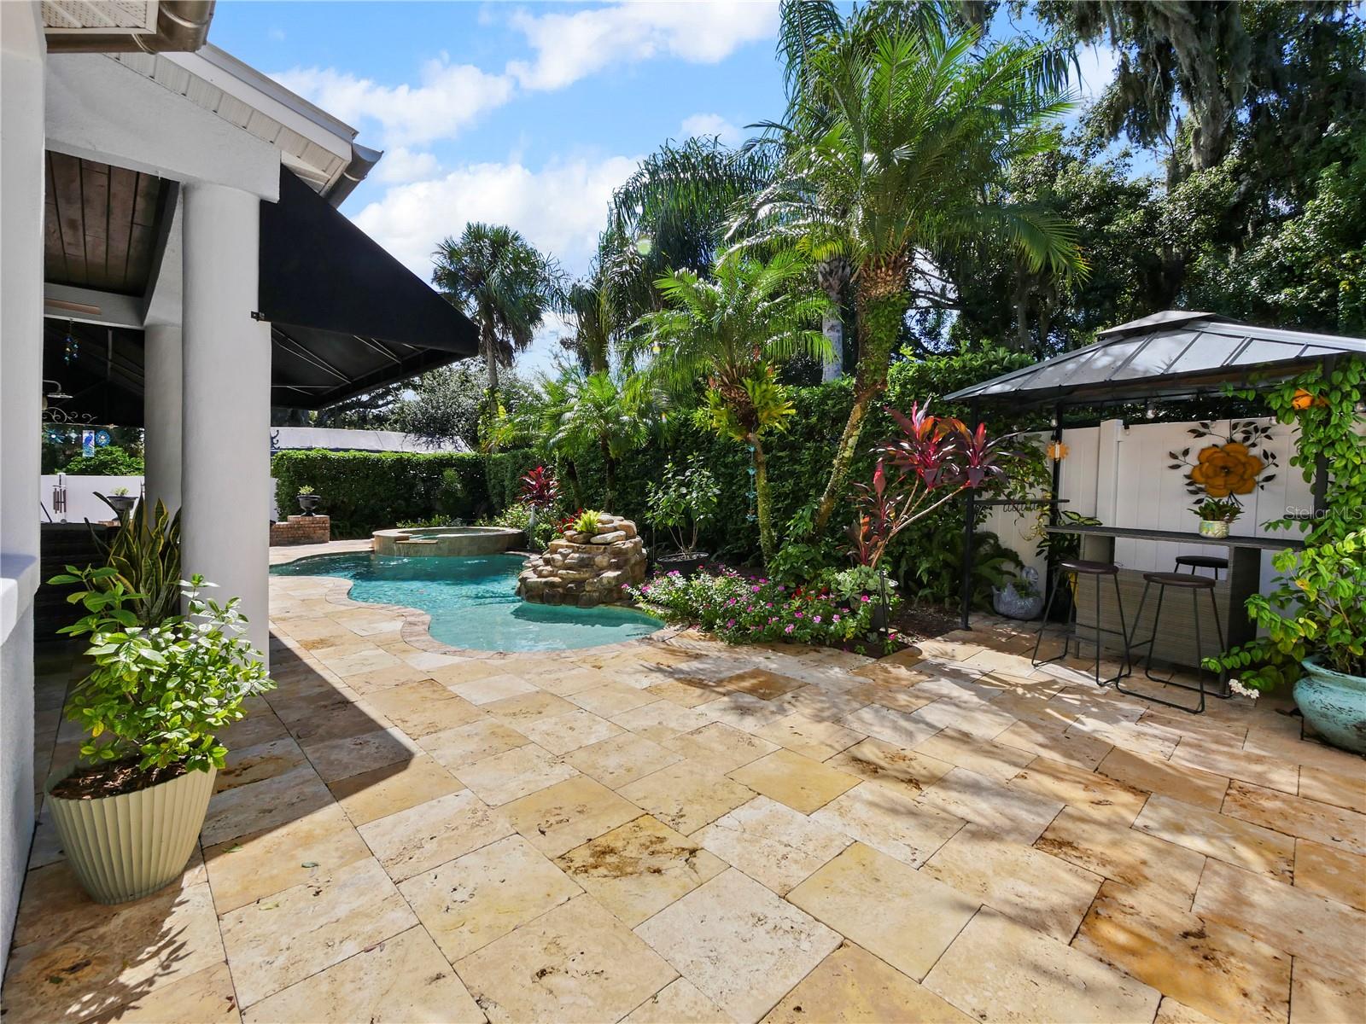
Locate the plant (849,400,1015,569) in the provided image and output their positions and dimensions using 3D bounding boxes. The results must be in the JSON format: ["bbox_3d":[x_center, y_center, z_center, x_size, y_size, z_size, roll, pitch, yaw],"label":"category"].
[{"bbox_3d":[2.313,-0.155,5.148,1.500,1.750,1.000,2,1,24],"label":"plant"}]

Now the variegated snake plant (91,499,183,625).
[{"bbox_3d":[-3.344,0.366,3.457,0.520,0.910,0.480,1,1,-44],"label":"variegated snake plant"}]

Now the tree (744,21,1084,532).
[{"bbox_3d":[2.333,-2.029,5.609,3.250,5.880,3.200,1,2,0],"label":"tree"}]

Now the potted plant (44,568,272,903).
[{"bbox_3d":[-1.575,0.630,1.679,0.520,0.910,0.500,1,1,-43],"label":"potted plant"}]

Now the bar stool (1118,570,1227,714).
[{"bbox_3d":[3.250,0.805,3.635,0.490,0.760,0.450,1,2,-32],"label":"bar stool"}]

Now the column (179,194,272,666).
[{"bbox_3d":[-2.606,-0.372,3.177,0.400,2.800,0.400,3,1,45],"label":"column"}]

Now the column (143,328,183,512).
[{"bbox_3d":[-5.361,-0.499,5.782,0.400,2.800,0.400,3,1,45],"label":"column"}]

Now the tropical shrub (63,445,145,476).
[{"bbox_3d":[-12.911,-0.767,12.310,2.100,1.440,1.900,1,2,0],"label":"tropical shrub"}]

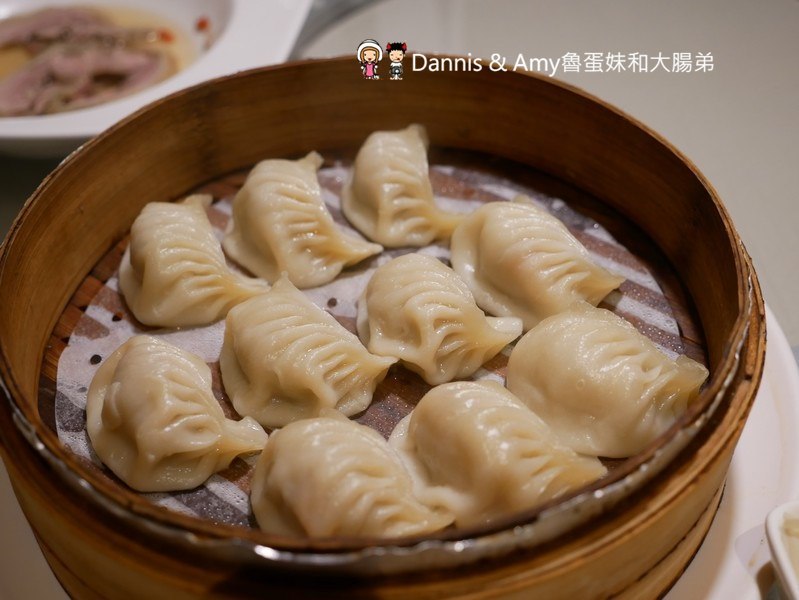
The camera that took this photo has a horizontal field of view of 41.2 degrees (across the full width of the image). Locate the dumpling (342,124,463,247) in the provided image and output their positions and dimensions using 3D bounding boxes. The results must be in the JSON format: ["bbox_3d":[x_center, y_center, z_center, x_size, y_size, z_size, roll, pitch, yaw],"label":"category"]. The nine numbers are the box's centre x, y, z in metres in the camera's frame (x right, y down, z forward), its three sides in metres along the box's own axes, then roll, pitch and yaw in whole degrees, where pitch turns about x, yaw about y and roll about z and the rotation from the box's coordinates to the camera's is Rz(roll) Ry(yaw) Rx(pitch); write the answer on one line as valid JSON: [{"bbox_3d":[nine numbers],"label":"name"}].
[{"bbox_3d":[-0.002,-0.052,0.449,0.043,0.032,0.063,-9,44,-8],"label":"dumpling"}]

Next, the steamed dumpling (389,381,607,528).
[{"bbox_3d":[0.031,0.045,0.346,0.068,0.030,0.044,27,50,26],"label":"steamed dumpling"}]

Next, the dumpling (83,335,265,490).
[{"bbox_3d":[-0.080,0.034,0.359,0.047,0.032,0.064,-31,51,-28],"label":"dumpling"}]

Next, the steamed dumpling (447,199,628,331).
[{"bbox_3d":[0.051,-0.019,0.414,0.046,0.031,0.067,-32,51,-29],"label":"steamed dumpling"}]

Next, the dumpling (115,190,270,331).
[{"bbox_3d":[-0.087,-0.019,0.416,0.045,0.031,0.064,-19,46,-18],"label":"dumpling"}]

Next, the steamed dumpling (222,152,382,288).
[{"bbox_3d":[-0.045,-0.036,0.432,0.047,0.033,0.069,-24,48,-22],"label":"steamed dumpling"}]

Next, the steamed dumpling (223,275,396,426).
[{"bbox_3d":[-0.037,0.015,0.379,0.060,0.031,0.050,32,53,30],"label":"steamed dumpling"}]

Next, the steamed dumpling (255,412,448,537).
[{"bbox_3d":[-0.017,0.056,0.336,0.065,0.030,0.046,23,49,24],"label":"steamed dumpling"}]

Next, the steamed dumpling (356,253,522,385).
[{"bbox_3d":[0.011,0.002,0.392,0.059,0.032,0.043,33,53,31],"label":"steamed dumpling"}]

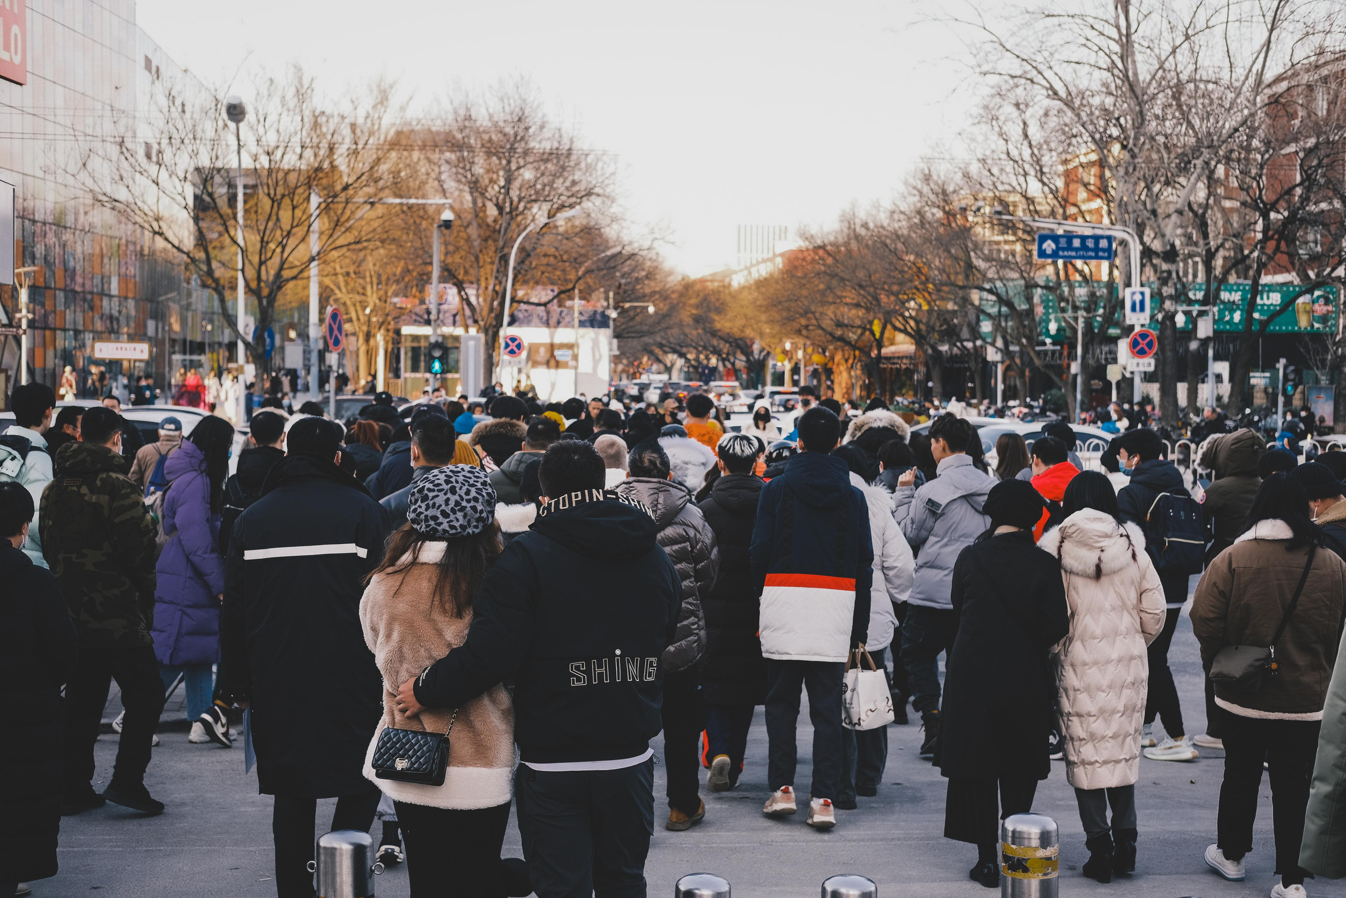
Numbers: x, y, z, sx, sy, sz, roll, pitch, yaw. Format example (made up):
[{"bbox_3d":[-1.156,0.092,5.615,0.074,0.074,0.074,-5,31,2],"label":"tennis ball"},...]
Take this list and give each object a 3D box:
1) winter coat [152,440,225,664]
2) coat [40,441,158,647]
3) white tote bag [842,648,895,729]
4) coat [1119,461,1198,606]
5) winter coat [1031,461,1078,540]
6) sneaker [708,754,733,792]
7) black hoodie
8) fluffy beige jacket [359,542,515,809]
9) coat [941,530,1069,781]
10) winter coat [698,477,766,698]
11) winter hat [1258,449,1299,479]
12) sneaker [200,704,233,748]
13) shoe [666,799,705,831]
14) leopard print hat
[{"bbox_3d":[-2.587,0.559,10.631,0.410,1.200,0.500,-1,3,-32],"label":"winter coat"},{"bbox_3d":[-2.533,0.415,8.750,0.550,0.890,0.380,1,2,20],"label":"coat"},{"bbox_3d":[0.877,1.096,9.002,0.160,0.370,0.250,2,3,40],"label":"white tote bag"},{"bbox_3d":[2.469,0.415,10.192,0.470,0.760,0.340,-1,2,-26],"label":"coat"},{"bbox_3d":[2.006,0.434,10.373,0.500,0.750,0.380,-1,2,-15],"label":"winter coat"},{"bbox_3d":[0.214,1.481,9.080,0.110,0.280,0.120,2,46,-5],"label":"sneaker"},{"bbox_3d":[-0.360,0.499,5.682,0.760,0.780,0.440,-1,2,-15],"label":"black hoodie"},{"bbox_3d":[-0.664,0.631,5.627,0.460,0.750,0.380,0,2,3],"label":"fluffy beige jacket"},{"bbox_3d":[1.302,0.813,7.800,0.490,0.950,0.350,0,2,-5],"label":"coat"},{"bbox_3d":[0.312,0.677,9.715,0.580,1.140,0.400,0,2,3],"label":"winter coat"},{"bbox_3d":[3.024,0.087,9.900,0.195,0.180,0.220,-1,3,-35],"label":"winter hat"},{"bbox_3d":[-2.393,1.459,10.400,0.105,0.125,0.290,2,-35,40],"label":"sneaker"},{"bbox_3d":[0.059,1.615,8.853,0.105,0.115,0.290,1,3,24],"label":"shoe"},{"bbox_3d":[-0.683,0.159,6.100,0.270,0.215,0.270,0,2,0],"label":"leopard print hat"}]

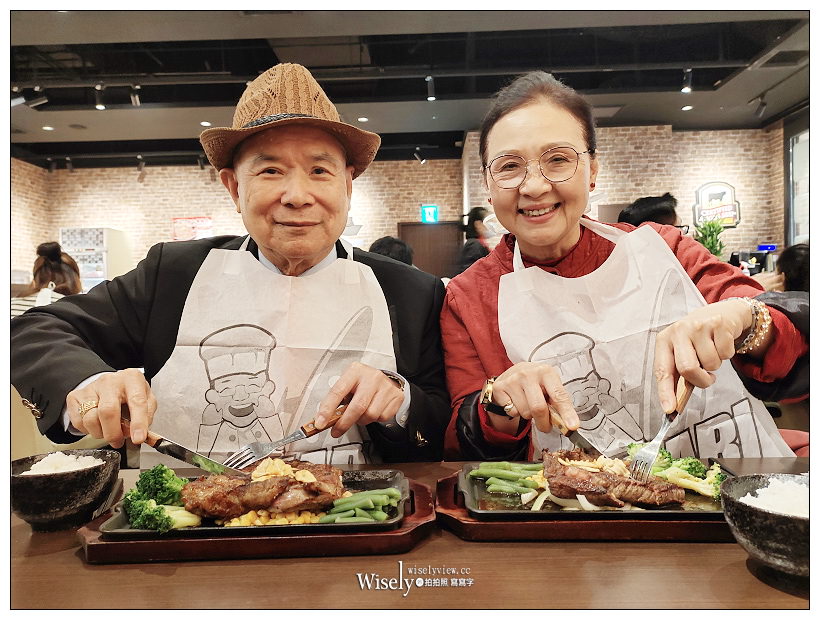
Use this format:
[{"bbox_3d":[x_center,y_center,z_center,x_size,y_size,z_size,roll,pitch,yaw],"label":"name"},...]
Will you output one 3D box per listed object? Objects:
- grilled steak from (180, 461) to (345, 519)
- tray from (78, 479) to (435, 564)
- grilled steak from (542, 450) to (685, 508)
[{"bbox_3d":[-0.138,0.173,0.618,0.150,0.035,0.088,0,0,-5],"label":"grilled steak"},{"bbox_3d":[-0.139,0.202,0.608,0.315,0.017,0.174,0,0,-5],"label":"tray"},{"bbox_3d":[0.208,0.173,0.648,0.136,0.036,0.090,0,0,12],"label":"grilled steak"}]

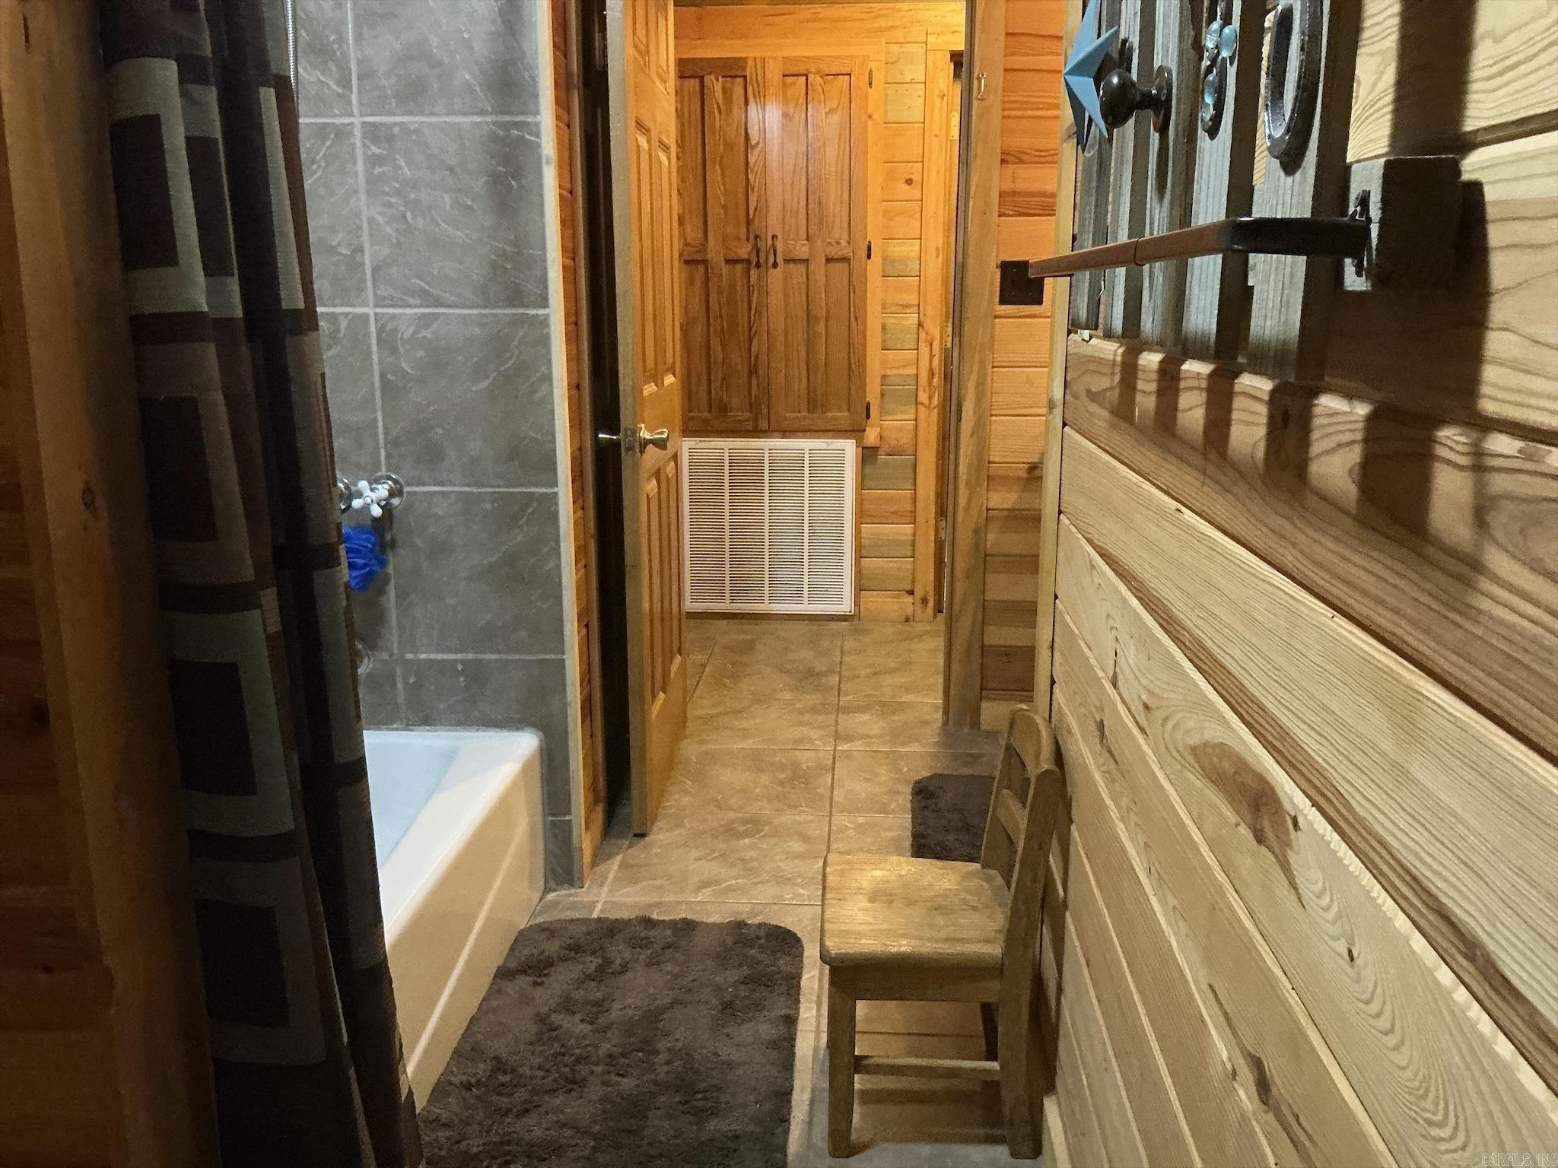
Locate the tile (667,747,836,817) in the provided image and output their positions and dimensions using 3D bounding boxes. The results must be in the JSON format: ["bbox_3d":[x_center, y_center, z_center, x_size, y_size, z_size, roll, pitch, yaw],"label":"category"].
[{"bbox_3d":[-0.090,0.506,3.222,0.455,0.010,0.455,0,12,4],"label":"tile"}]

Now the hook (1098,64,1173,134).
[{"bbox_3d":[0.286,-0.393,1.029,0.058,0.056,0.058,0,12,4],"label":"hook"}]

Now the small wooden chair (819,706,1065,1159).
[{"bbox_3d":[0.231,0.483,1.864,0.325,0.600,0.317,0,12,4],"label":"small wooden chair"}]

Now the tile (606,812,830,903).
[{"bbox_3d":[-0.119,0.602,2.776,0.455,0.010,0.455,0,12,4],"label":"tile"}]

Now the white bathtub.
[{"bbox_3d":[-0.897,0.614,1.894,0.765,0.350,1.430,0,12,4],"label":"white bathtub"}]

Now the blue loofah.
[{"bbox_3d":[-0.812,-0.048,2.412,0.125,0.125,0.110,0,12,4],"label":"blue loofah"}]

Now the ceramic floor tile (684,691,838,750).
[{"bbox_3d":[-0.060,0.409,3.668,0.455,0.010,0.455,0,12,4],"label":"ceramic floor tile"}]

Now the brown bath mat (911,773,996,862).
[{"bbox_3d":[0.555,0.559,2.867,0.500,0.025,0.750,0,12,4],"label":"brown bath mat"}]

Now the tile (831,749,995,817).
[{"bbox_3d":[0.366,0.508,3.192,0.455,0.010,0.455,0,12,4],"label":"tile"}]

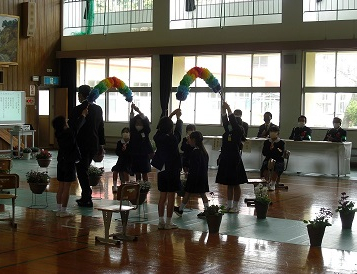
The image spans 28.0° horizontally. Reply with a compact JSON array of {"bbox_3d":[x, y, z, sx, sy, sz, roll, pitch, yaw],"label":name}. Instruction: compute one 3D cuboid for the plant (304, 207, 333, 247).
[{"bbox_3d":[1.460,0.932,7.520,0.270,0.415,0.300,3,3,35],"label":"plant"}]

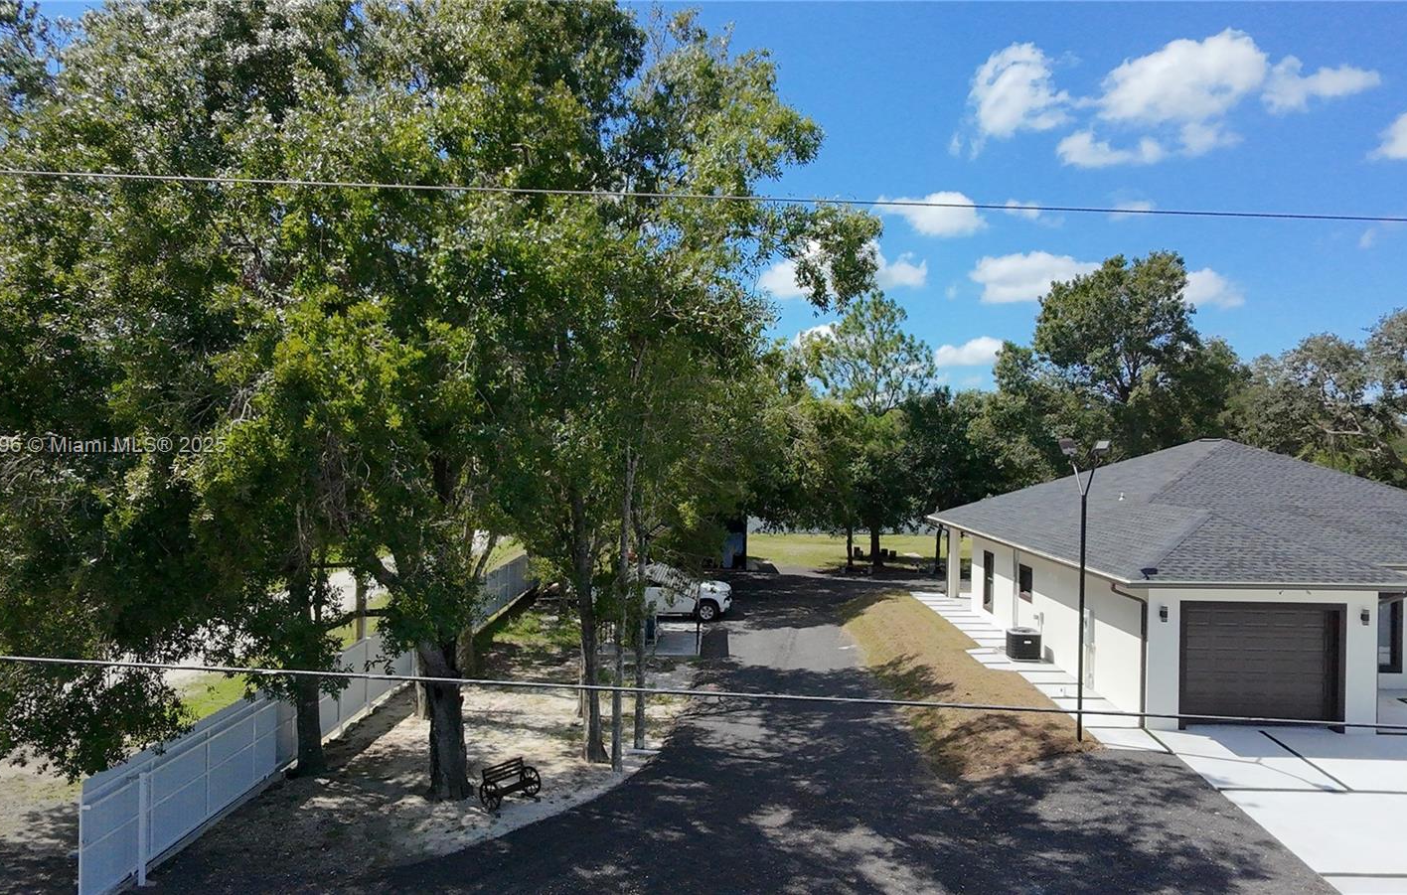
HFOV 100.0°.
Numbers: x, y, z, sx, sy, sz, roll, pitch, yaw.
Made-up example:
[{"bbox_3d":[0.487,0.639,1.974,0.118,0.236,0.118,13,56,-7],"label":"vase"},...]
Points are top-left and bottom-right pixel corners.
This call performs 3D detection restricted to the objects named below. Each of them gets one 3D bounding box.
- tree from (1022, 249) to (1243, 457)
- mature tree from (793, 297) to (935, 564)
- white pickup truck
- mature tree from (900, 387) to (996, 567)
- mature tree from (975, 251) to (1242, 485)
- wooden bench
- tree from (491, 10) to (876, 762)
[{"bbox_3d":[24.200,-2.300,33.000,11.500,16.400,10.500,1,0,1],"label":"tree"},{"bbox_3d":[7.900,-0.850,29.300,7.000,13.600,6.500,1,0,1],"label":"mature tree"},{"bbox_3d":[-1.750,5.170,21.500,5.600,1.850,2.000,1,0,3],"label":"white pickup truck"},{"bbox_3d":[12.000,1.400,29.200,5.200,9.000,5.000,1,0,1],"label":"mature tree"},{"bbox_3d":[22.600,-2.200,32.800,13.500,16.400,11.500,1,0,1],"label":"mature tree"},{"bbox_3d":[-3.540,6.150,10.750,0.900,0.710,0.580,0,0,-36],"label":"wooden bench"},{"bbox_3d":[-0.450,-1.000,11.700,7.600,14.500,7.000,1,0,1],"label":"tree"}]

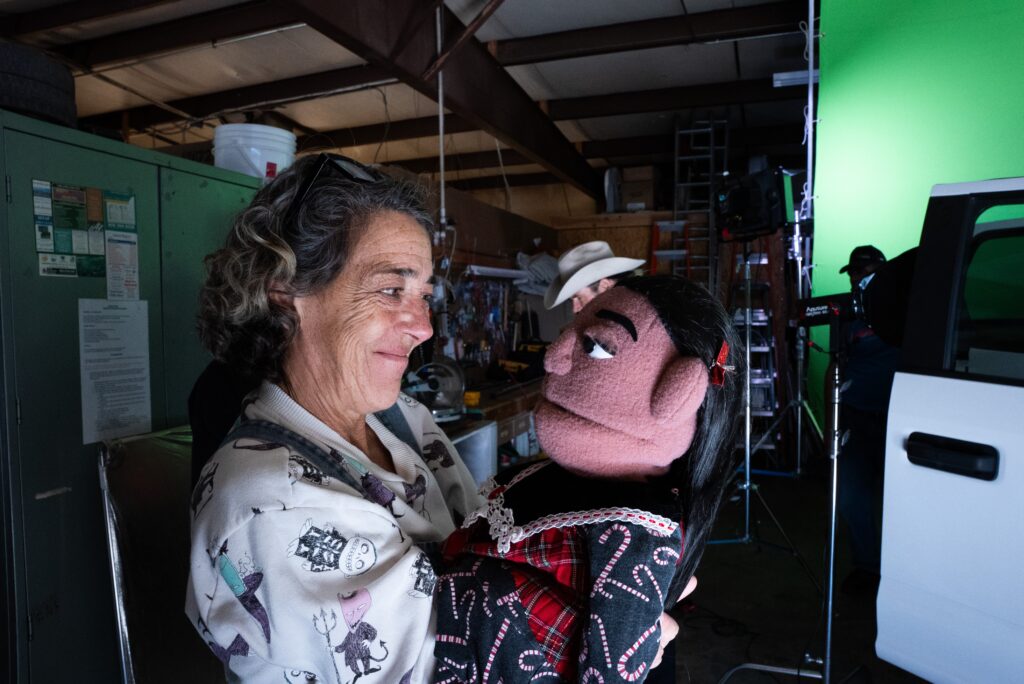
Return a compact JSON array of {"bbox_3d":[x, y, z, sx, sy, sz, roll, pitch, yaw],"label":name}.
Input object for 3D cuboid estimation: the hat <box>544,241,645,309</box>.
[{"bbox_3d":[0.297,-0.234,2.370,0.380,0.145,0.320,-28,12,-17],"label":"hat"}]

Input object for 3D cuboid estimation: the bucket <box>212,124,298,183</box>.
[{"bbox_3d":[-1.004,-0.633,2.699,0.305,0.370,0.305,-1,3,0],"label":"bucket"}]

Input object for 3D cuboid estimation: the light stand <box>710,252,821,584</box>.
[{"bbox_3d":[1.347,0.358,4.042,0.880,1.900,0.920,-1,3,0],"label":"light stand"}]

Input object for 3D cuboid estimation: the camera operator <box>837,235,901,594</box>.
[{"bbox_3d":[1.934,0.423,3.642,0.420,1.800,0.520,-1,3,-16],"label":"camera operator"}]

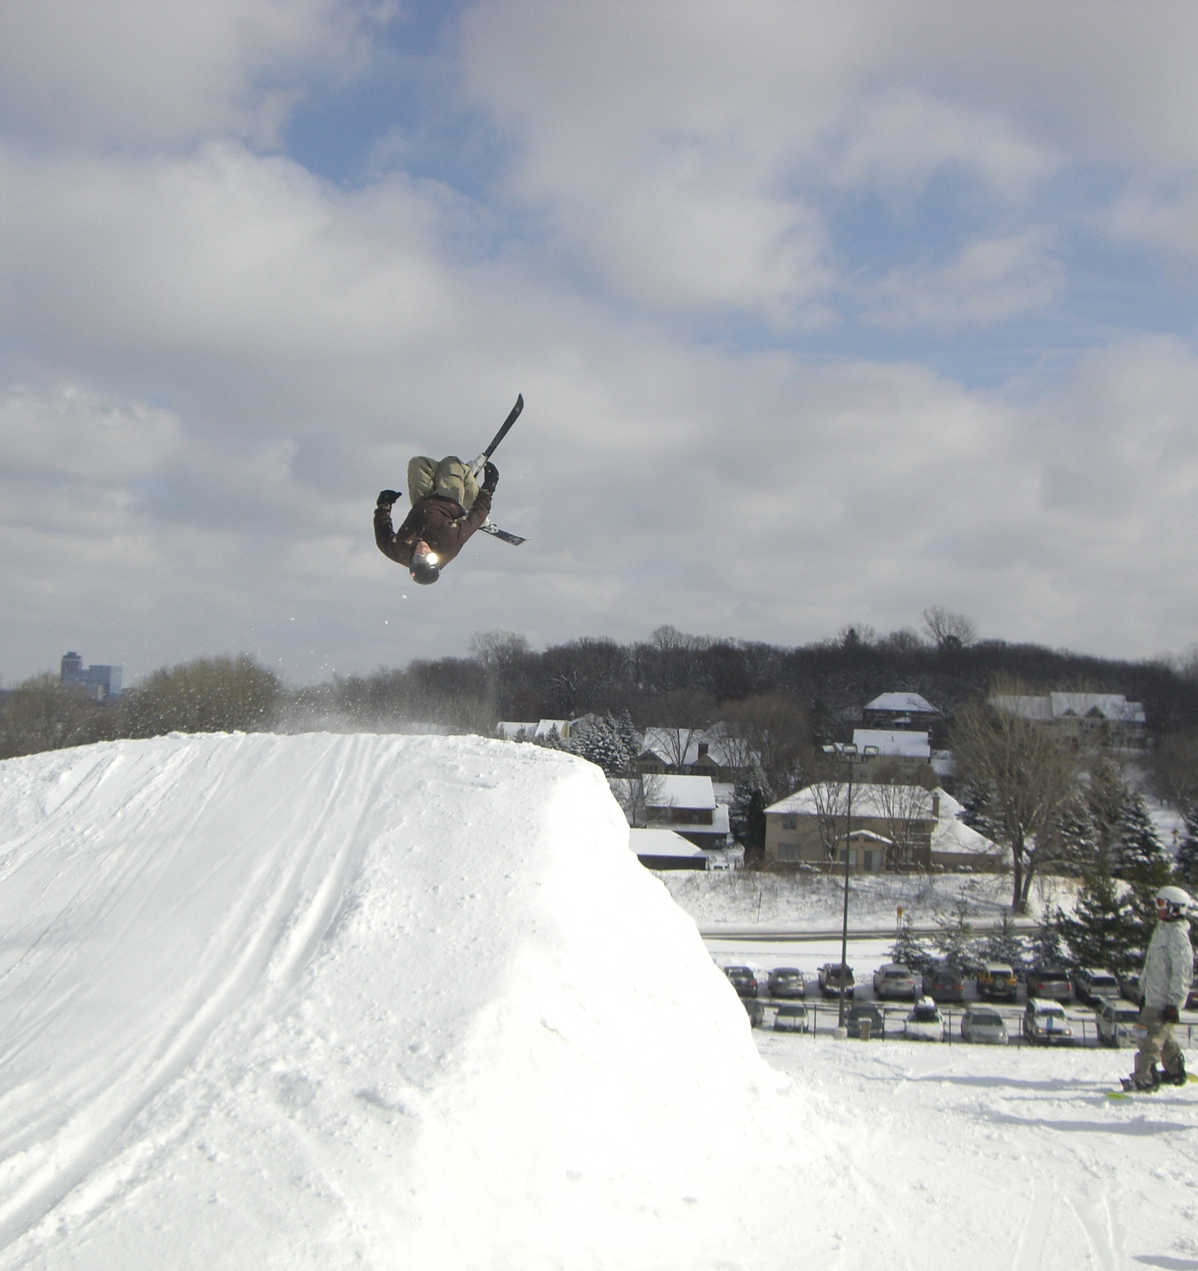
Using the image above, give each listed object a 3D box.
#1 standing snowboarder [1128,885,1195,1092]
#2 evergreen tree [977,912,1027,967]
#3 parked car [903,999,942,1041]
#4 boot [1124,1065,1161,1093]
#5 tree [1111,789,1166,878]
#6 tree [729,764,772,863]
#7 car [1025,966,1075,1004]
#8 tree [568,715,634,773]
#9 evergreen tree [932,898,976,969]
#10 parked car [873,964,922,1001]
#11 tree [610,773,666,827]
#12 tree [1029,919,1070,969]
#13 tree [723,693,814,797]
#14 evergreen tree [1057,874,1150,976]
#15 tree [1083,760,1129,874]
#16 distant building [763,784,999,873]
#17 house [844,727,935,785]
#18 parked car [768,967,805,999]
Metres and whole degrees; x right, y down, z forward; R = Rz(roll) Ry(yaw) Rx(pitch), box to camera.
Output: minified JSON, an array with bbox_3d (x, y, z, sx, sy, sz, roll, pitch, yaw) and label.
[{"bbox_3d":[4.966,3.111,16.400,0.560,1.780,0.570,2,-2,2],"label":"standing snowboarder"},{"bbox_3d":[24.788,18.956,114.500,3.100,3.900,3.100,1,-2,0],"label":"evergreen tree"},{"bbox_3d":[16.329,19.310,94.000,1.750,1.480,4.500,1,-2,4],"label":"parked car"},{"bbox_3d":[4.733,3.851,16.200,0.320,0.270,0.130,1,-2,25],"label":"boot"},{"bbox_3d":[45.935,17.148,158.000,4.700,8.000,4.700,2,-2,17],"label":"tree"},{"bbox_3d":[15.460,18.531,190.000,4.100,10.200,4.100,1,-2,0],"label":"tree"},{"bbox_3d":[25.898,19.845,107.000,1.870,1.780,4.800,1,-2,4],"label":"car"},{"bbox_3d":[0.230,12.777,215.000,6.800,7.800,6.500,2,-2,6],"label":"tree"},{"bbox_3d":[21.171,17.893,111.000,2.920,4.420,2.920,2,-2,0],"label":"evergreen tree"},{"bbox_3d":[15.922,18.193,98.902,1.850,1.650,4.700,1,-2,5],"label":"parked car"},{"bbox_3d":[4.039,18.117,198.000,6.200,7.200,6.000,1,-2,0],"label":"tree"},{"bbox_3d":[26.899,18.407,111.000,2.530,3.550,2.530,2,-2,0],"label":"tree"},{"bbox_3d":[21.408,14.216,235.000,11.540,13.880,11.540,2,-2,0],"label":"tree"},{"bbox_3d":[29.884,17.301,110.500,5.580,6.060,5.580,2,-2,0],"label":"evergreen tree"},{"bbox_3d":[53.698,19.208,197.000,5.470,12.480,5.470,2,-2,0],"label":"tree"},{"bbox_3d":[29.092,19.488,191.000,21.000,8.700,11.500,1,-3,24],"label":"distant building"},{"bbox_3d":[42.563,17.967,270.000,12.500,8.800,10.000,2,-2,9],"label":"house"},{"bbox_3d":[9.975,18.584,100.850,1.840,1.470,4.650,2,-2,-3],"label":"parked car"}]

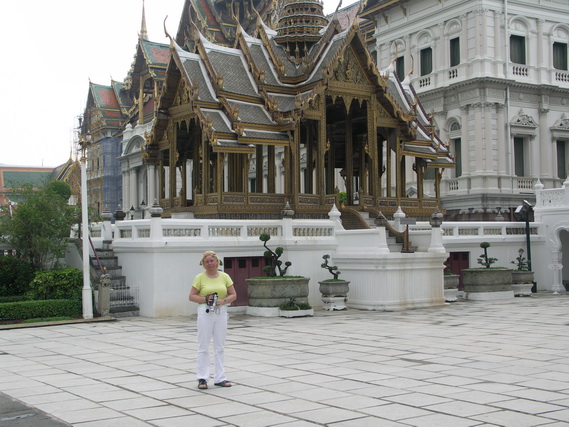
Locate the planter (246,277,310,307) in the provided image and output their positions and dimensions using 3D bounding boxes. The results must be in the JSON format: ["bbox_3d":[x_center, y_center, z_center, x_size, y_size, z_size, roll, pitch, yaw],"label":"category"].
[{"bbox_3d":[-0.141,1.794,22.355,1.220,0.630,0.980,0,-2,-34],"label":"planter"}]

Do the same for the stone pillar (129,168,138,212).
[{"bbox_3d":[-14.847,-2.264,95.500,0.750,4.300,0.750,-1,-1,0],"label":"stone pillar"}]

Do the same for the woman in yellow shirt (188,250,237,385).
[{"bbox_3d":[-0.864,1.246,11.521,0.560,1.610,0.420,-1,-1,-6],"label":"woman in yellow shirt"}]

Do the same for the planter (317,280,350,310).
[{"bbox_3d":[1.366,2.268,26.509,0.766,0.805,0.648,1,-3,-35],"label":"planter"}]

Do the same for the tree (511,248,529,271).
[{"bbox_3d":[8.033,1.569,33.087,0.638,0.766,0.569,1,-3,-35],"label":"tree"}]

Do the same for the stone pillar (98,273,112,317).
[{"bbox_3d":[-4.566,2.081,24.742,0.285,1.109,0.285,1,-3,-35],"label":"stone pillar"}]

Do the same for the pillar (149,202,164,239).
[{"bbox_3d":[-2.925,0.183,22.163,0.330,0.900,0.330,0,-2,-34],"label":"pillar"}]

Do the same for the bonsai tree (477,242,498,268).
[{"bbox_3d":[6.441,1.339,30.927,0.648,0.835,0.589,1,-3,-35],"label":"bonsai tree"}]

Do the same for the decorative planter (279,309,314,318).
[{"bbox_3d":[0.285,2.220,21.639,0.720,0.160,0.360,0,-2,-34],"label":"decorative planter"}]

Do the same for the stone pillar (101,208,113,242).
[{"bbox_3d":[-5.084,0.301,27.785,0.314,1.001,0.314,1,-3,-35],"label":"stone pillar"}]

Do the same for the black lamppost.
[{"bbox_3d":[8.569,1.186,34.560,0.717,3.289,0.540,-1,-2,-6],"label":"black lamppost"}]

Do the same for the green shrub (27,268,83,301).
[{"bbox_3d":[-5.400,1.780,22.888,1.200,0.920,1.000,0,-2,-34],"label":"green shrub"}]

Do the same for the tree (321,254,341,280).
[{"bbox_3d":[1.136,1.314,23.601,0.430,0.620,0.360,0,-2,-34],"label":"tree"}]

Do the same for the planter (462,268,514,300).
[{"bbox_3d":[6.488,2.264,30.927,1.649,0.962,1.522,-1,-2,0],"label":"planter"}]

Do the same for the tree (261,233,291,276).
[{"bbox_3d":[-0.230,1.046,24.742,0.785,1.119,0.668,1,-3,-35],"label":"tree"}]

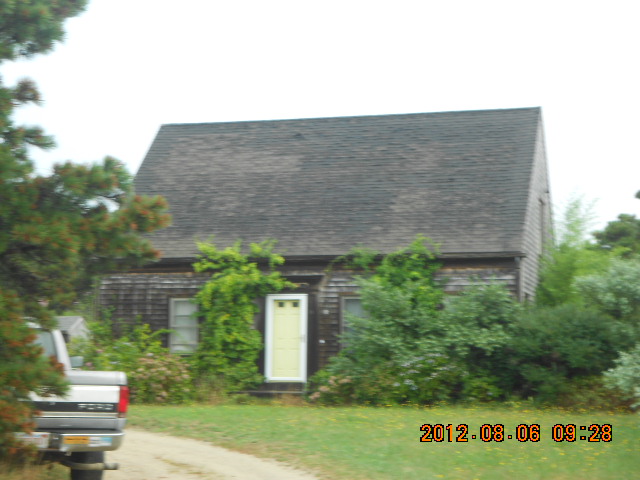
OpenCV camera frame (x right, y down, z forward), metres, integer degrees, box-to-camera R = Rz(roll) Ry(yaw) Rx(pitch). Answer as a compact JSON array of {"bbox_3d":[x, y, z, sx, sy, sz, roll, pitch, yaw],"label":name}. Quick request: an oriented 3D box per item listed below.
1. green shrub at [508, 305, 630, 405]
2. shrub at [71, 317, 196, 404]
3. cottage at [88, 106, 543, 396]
[{"bbox_3d":[5.349,2.401,30.041,2.650,1.958,2.300,-1,-4,10],"label":"green shrub"},{"bbox_3d":[-4.101,2.569,30.547,2.700,1.765,2.100,0,-4,-8],"label":"shrub"},{"bbox_3d":[0.677,0.275,36.684,10.231,7.048,8.775,-1,-4,14],"label":"cottage"}]

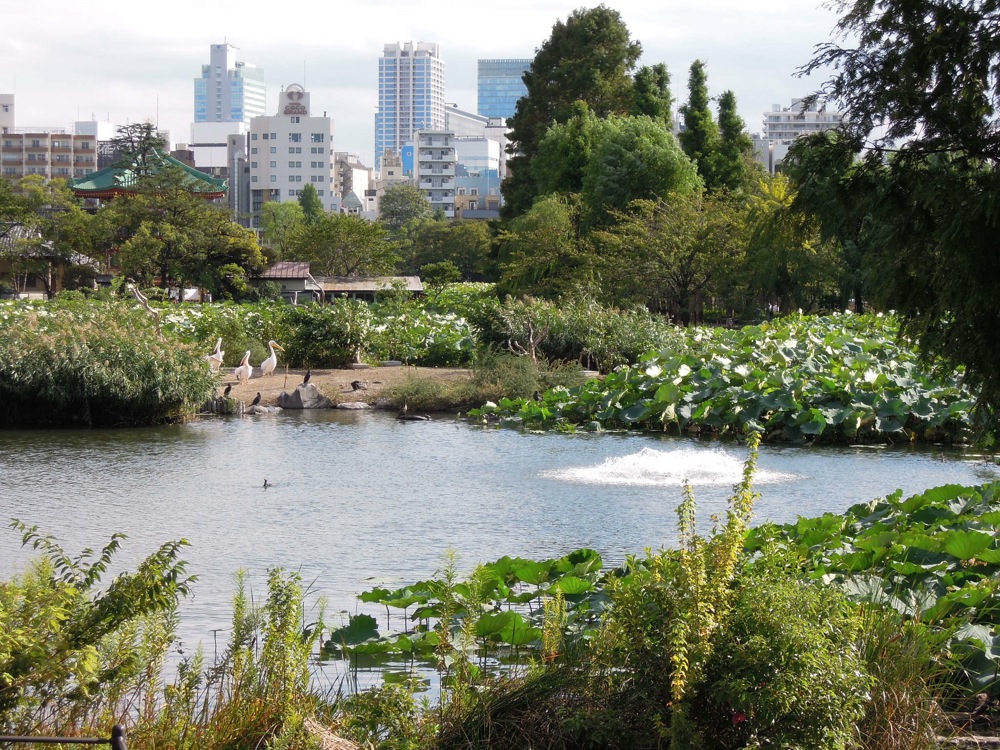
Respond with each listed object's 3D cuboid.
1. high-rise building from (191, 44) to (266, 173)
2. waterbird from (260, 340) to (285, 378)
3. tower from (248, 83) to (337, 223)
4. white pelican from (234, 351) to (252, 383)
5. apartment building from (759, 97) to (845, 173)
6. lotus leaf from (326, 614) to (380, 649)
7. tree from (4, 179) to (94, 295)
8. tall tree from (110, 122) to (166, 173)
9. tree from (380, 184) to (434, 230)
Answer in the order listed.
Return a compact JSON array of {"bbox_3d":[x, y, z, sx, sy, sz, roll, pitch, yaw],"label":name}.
[{"bbox_3d":[-174.216,-135.881,1575.647,31.000,151.659,45.000,0,2,11],"label":"high-rise building"},{"bbox_3d":[-6.738,-0.461,73.046,0.720,1.101,0.380,1,2,12],"label":"waterbird"},{"bbox_3d":[-44.636,-40.272,530.768,18.600,45.287,15.500,0,2,0],"label":"tower"},{"bbox_3d":[-7.356,-0.215,70.555,0.470,0.978,0.600,1,3,24],"label":"white pelican"},{"bbox_3d":[97.746,-58.373,788.231,29.000,61.175,16.000,0,2,-2],"label":"apartment building"},{"bbox_3d":[-1.389,2.425,23.124,0.500,0.290,0.460,0,2,0],"label":"lotus leaf"},{"bbox_3d":[-33.968,-10.151,184.735,6.800,9.541,6.500,0,2,0],"label":"tree"},{"bbox_3d":[-28.134,-12.671,191.635,5.200,14.021,5.200,0,2,0],"label":"tall tree"},{"bbox_3d":[-16.523,-24.471,429.348,9.800,17.633,9.500,0,2,0],"label":"tree"}]

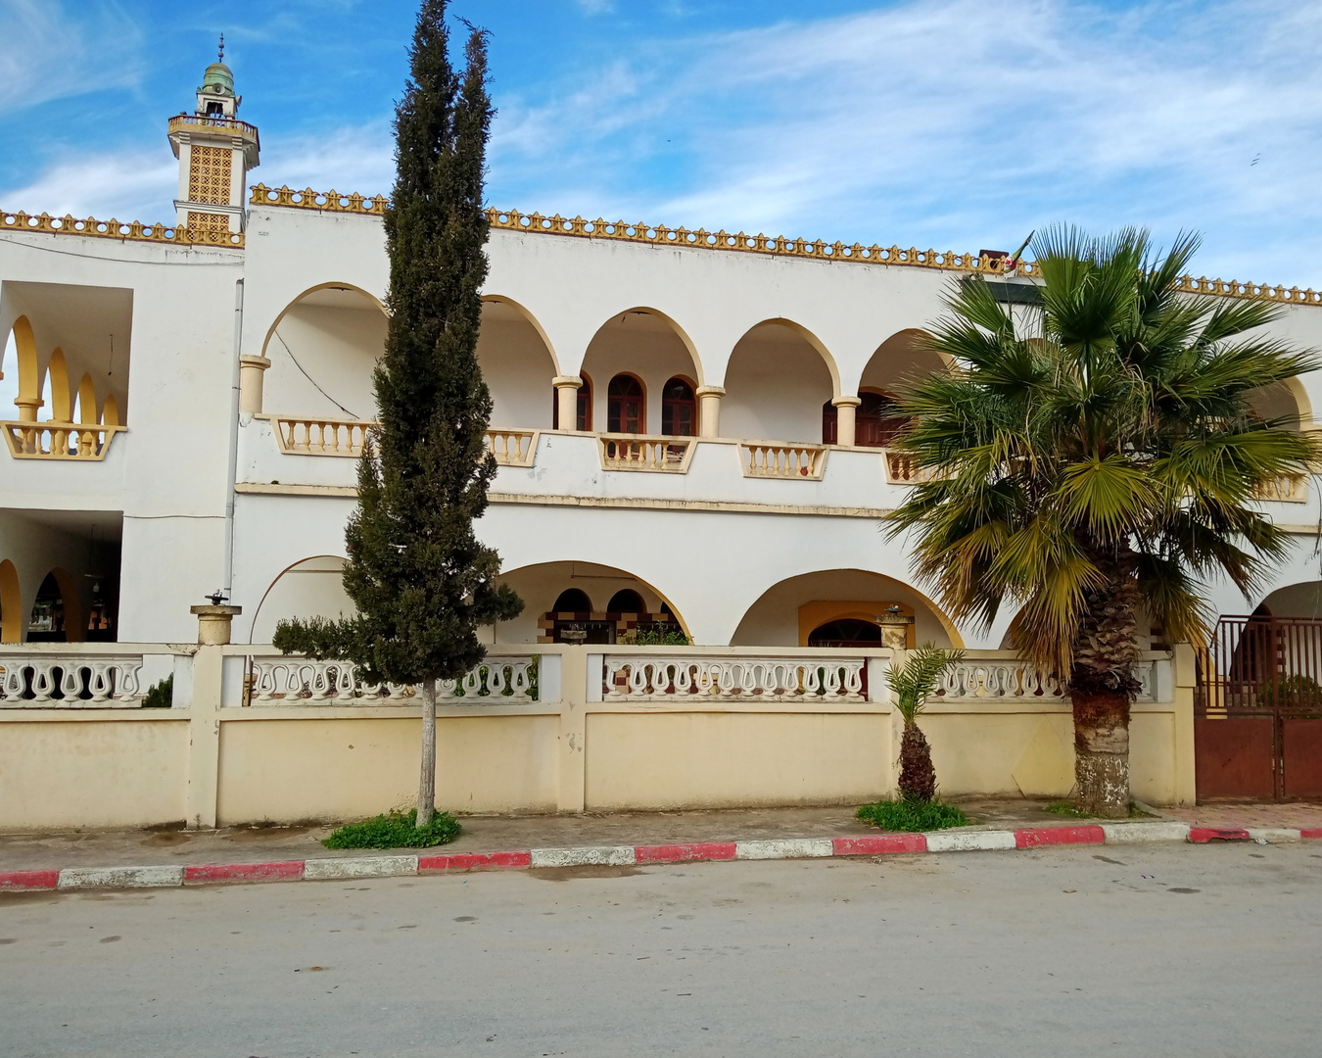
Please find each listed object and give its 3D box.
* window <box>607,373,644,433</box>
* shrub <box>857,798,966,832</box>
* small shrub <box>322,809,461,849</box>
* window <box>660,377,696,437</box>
[{"bbox_3d":[-0.616,-1.965,19.937,0.649,1.491,0.140,2,-3,-14],"label":"window"},{"bbox_3d":[2.186,2.455,9.977,0.987,0.190,0.750,2,-3,-14],"label":"shrub"},{"bbox_3d":[-2.110,2.355,9.000,1.046,0.180,0.720,2,-3,-14],"label":"small shrub"},{"bbox_3d":[0.312,-1.929,20.165,0.664,1.508,0.140,2,-3,-14],"label":"window"}]

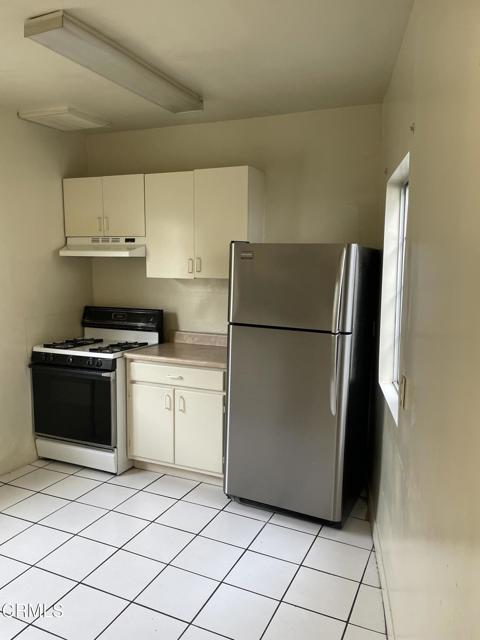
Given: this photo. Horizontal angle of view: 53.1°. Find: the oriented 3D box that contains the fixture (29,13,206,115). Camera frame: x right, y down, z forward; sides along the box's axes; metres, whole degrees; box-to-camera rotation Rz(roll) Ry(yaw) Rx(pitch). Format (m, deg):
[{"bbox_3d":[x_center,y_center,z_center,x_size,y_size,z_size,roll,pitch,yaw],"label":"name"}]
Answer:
[{"bbox_3d":[-0.610,-1.376,2.679,0.227,0.073,1.197,4,7,26],"label":"fixture"}]

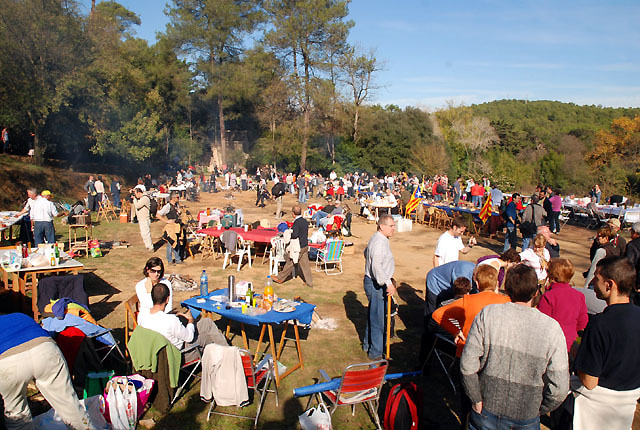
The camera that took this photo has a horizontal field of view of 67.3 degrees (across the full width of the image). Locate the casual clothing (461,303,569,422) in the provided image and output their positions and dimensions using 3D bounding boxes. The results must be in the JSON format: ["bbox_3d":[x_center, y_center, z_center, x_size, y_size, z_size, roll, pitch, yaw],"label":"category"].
[{"bbox_3d":[1.140,0.831,2.840,0.570,0.630,0.320,4,6,25],"label":"casual clothing"}]

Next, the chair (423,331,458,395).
[{"bbox_3d":[1.450,1.326,4.869,0.550,0.800,0.560,-2,5,-22],"label":"chair"}]

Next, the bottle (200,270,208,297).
[{"bbox_3d":[-1.355,0.804,5.650,0.088,0.308,0.088,0,4,0],"label":"bottle"}]

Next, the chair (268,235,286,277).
[{"bbox_3d":[-0.780,0.882,10.368,0.570,0.830,0.560,-2,5,-25],"label":"chair"}]

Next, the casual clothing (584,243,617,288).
[{"bbox_3d":[3.907,0.707,6.607,0.400,0.600,0.480,-3,7,-30],"label":"casual clothing"}]

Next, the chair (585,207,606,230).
[{"bbox_3d":[10.083,0.076,17.536,0.580,0.880,0.620,6,8,45],"label":"chair"}]

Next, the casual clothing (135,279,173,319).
[{"bbox_3d":[-1.817,0.943,5.250,0.410,0.520,0.280,-2,7,-30],"label":"casual clothing"}]

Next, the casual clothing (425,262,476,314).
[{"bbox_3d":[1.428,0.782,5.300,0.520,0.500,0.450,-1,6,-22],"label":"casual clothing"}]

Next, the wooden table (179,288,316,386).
[{"bbox_3d":[-0.860,1.372,5.570,1.300,0.730,0.770,3,7,30],"label":"wooden table"}]

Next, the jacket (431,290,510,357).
[{"bbox_3d":[1.102,0.818,3.500,0.560,0.510,0.330,1,5,12],"label":"jacket"}]

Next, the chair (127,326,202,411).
[{"bbox_3d":[-1.490,1.411,4.749,0.570,0.820,0.600,4,7,37],"label":"chair"}]

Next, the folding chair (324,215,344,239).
[{"bbox_3d":[0.448,0.349,15.000,0.600,0.800,0.550,-1,6,-24],"label":"folding chair"}]

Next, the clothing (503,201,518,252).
[{"bbox_3d":[5.458,0.319,13.800,0.380,1.450,0.450,3,6,17],"label":"clothing"}]

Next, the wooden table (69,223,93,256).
[{"bbox_3d":[-6.271,0.632,12.519,0.470,0.770,0.500,-1,6,-11],"label":"wooden table"}]

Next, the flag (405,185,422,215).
[{"bbox_3d":[3.886,-0.648,20.000,0.700,1.200,0.250,3,6,12],"label":"flag"}]

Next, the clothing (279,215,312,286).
[{"bbox_3d":[-0.469,0.713,9.400,0.620,1.380,0.500,3,5,30],"label":"clothing"}]

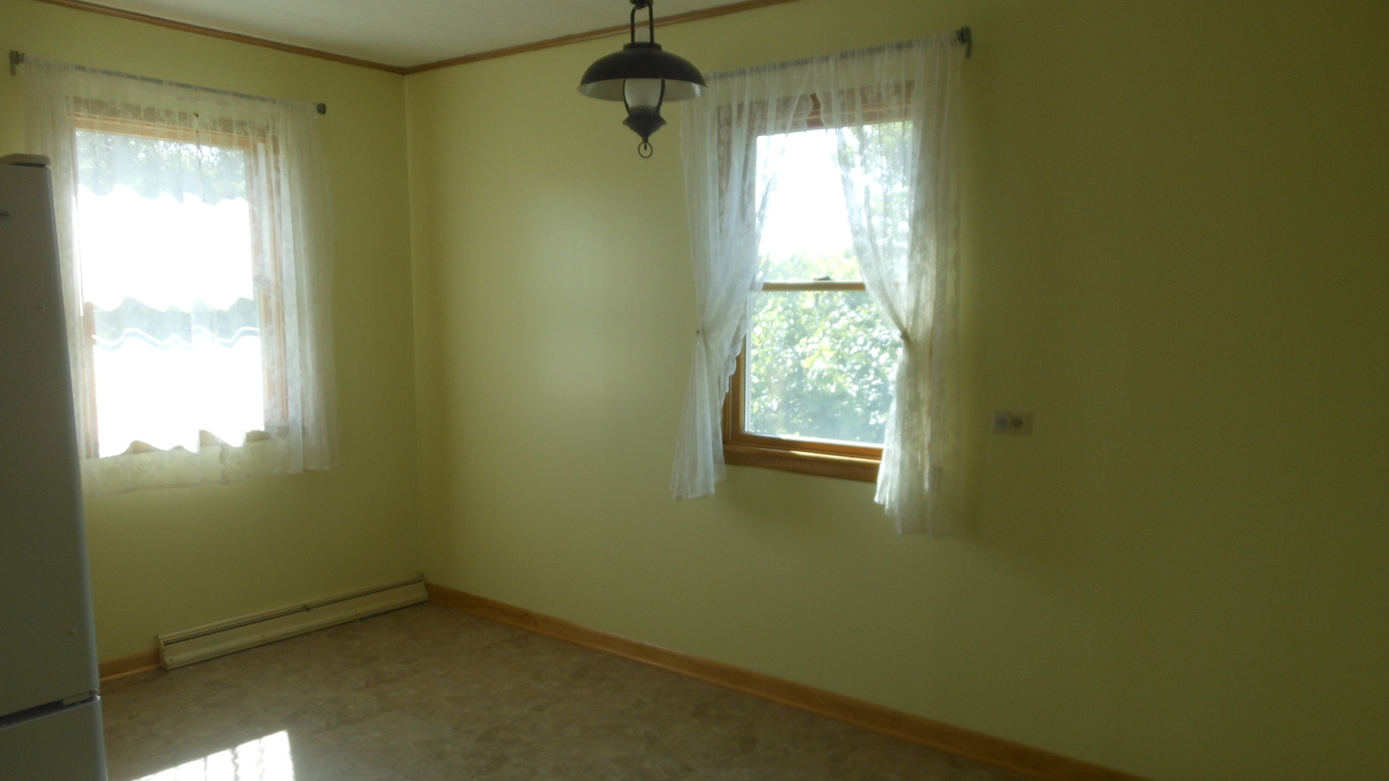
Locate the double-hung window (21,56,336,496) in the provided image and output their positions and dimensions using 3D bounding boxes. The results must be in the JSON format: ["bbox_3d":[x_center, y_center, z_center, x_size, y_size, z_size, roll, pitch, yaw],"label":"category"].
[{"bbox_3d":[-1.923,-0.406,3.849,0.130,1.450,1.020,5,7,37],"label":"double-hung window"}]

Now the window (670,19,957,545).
[{"bbox_3d":[0.368,-0.324,3.333,1.070,1.500,0.110,5,7,37],"label":"window"}]

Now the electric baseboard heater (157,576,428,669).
[{"bbox_3d":[-1.678,0.973,4.337,0.068,0.130,1.200,5,8,39],"label":"electric baseboard heater"}]

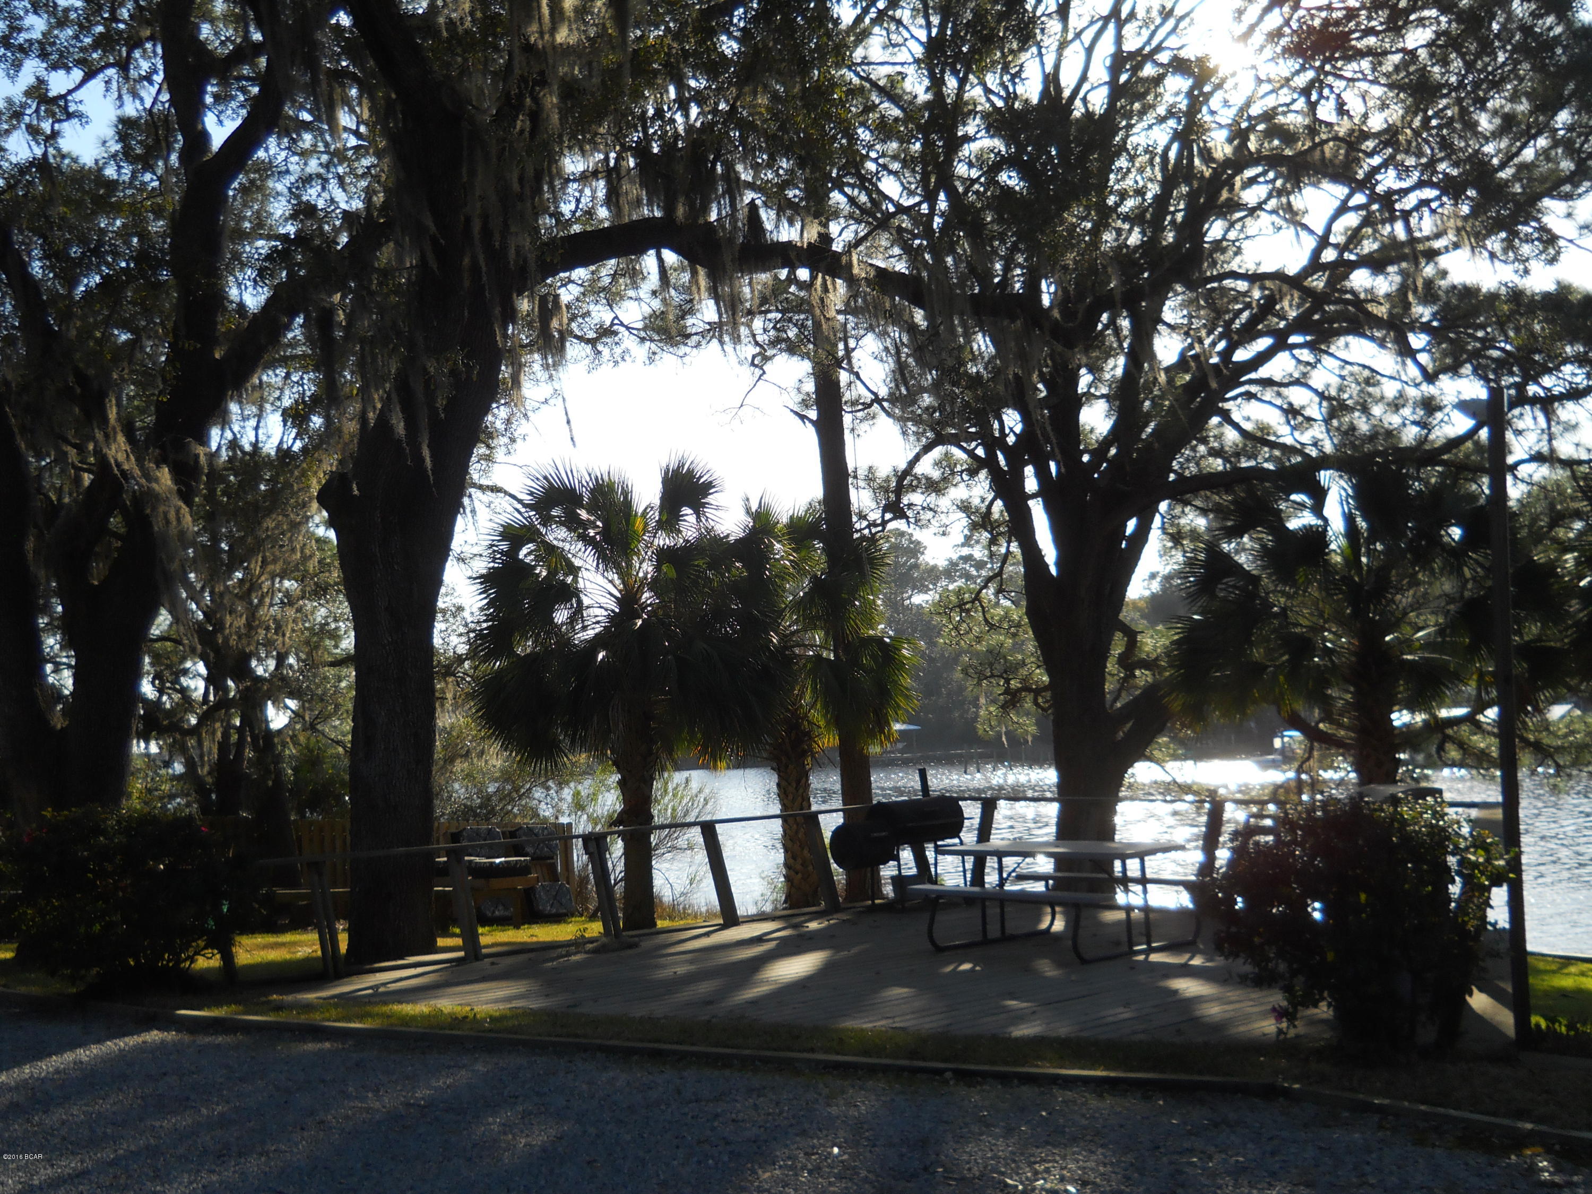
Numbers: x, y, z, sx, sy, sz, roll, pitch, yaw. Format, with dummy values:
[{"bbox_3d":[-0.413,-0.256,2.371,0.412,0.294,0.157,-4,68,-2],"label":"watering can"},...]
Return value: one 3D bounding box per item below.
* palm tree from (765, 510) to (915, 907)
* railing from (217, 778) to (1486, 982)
[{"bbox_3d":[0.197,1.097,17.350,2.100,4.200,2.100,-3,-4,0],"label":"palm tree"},{"bbox_3d":[0.576,2.377,14.675,9.700,0.940,4.400,-3,-4,5],"label":"railing"}]

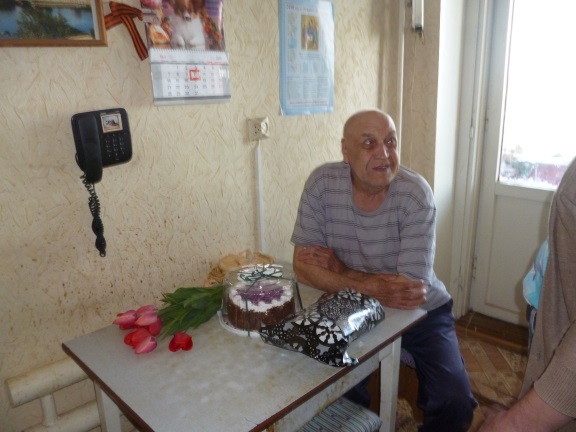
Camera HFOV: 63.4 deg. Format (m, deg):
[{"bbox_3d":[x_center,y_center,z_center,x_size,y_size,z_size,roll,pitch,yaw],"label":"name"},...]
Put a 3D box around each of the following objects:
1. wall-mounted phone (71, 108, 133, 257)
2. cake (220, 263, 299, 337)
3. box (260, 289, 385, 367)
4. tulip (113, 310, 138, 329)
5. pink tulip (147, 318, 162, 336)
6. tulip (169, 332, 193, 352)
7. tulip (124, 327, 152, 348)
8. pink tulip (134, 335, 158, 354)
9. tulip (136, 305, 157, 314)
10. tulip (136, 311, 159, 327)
[{"bbox_3d":[-0.506,-0.100,1.346,0.145,0.400,0.075,-16,20,-42],"label":"wall-mounted phone"},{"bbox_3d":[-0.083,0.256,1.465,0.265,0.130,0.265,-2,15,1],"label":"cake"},{"bbox_3d":[0.144,0.297,1.367,0.310,0.085,0.260,-16,20,-42],"label":"box"},{"bbox_3d":[-0.483,0.308,1.386,0.048,0.048,0.075,9,24,36],"label":"tulip"},{"bbox_3d":[-0.398,0.322,1.358,0.048,0.048,0.070,4,27,24],"label":"pink tulip"},{"bbox_3d":[-0.297,0.349,1.287,0.058,0.052,0.060,-6,32,-13],"label":"tulip"},{"bbox_3d":[-0.418,0.340,1.302,0.052,0.052,0.075,7,25,31],"label":"tulip"},{"bbox_3d":[-0.390,0.354,1.283,0.048,0.048,0.075,5,24,26],"label":"pink tulip"},{"bbox_3d":[-0.434,0.290,1.429,0.046,0.046,0.070,11,26,42],"label":"tulip"},{"bbox_3d":[-0.418,0.303,1.376,0.048,0.048,0.075,7,25,31],"label":"tulip"}]

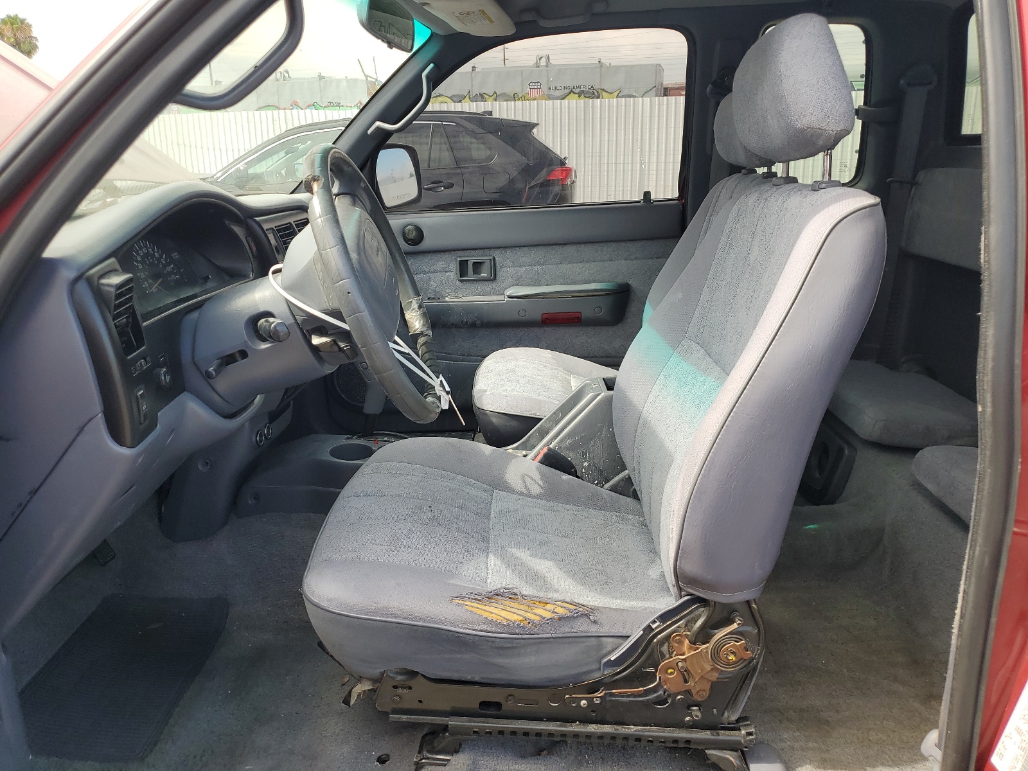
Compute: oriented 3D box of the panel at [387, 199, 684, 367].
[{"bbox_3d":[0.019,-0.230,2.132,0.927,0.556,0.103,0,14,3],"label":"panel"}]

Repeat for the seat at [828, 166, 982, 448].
[{"bbox_3d":[0.897,-0.217,1.755,0.350,0.536,0.546,0,14,3],"label":"seat"}]

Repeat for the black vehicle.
[{"bbox_3d":[-1.497,-1.869,8.145,4.600,1.700,1.860,1,14,9],"label":"black vehicle"}]

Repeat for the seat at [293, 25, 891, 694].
[{"bbox_3d":[0.073,-0.085,1.092,0.710,0.800,0.510,0,14,3],"label":"seat"}]

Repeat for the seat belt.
[{"bbox_3d":[0.954,-0.421,1.971,0.185,0.762,0.093,0,14,3],"label":"seat belt"}]

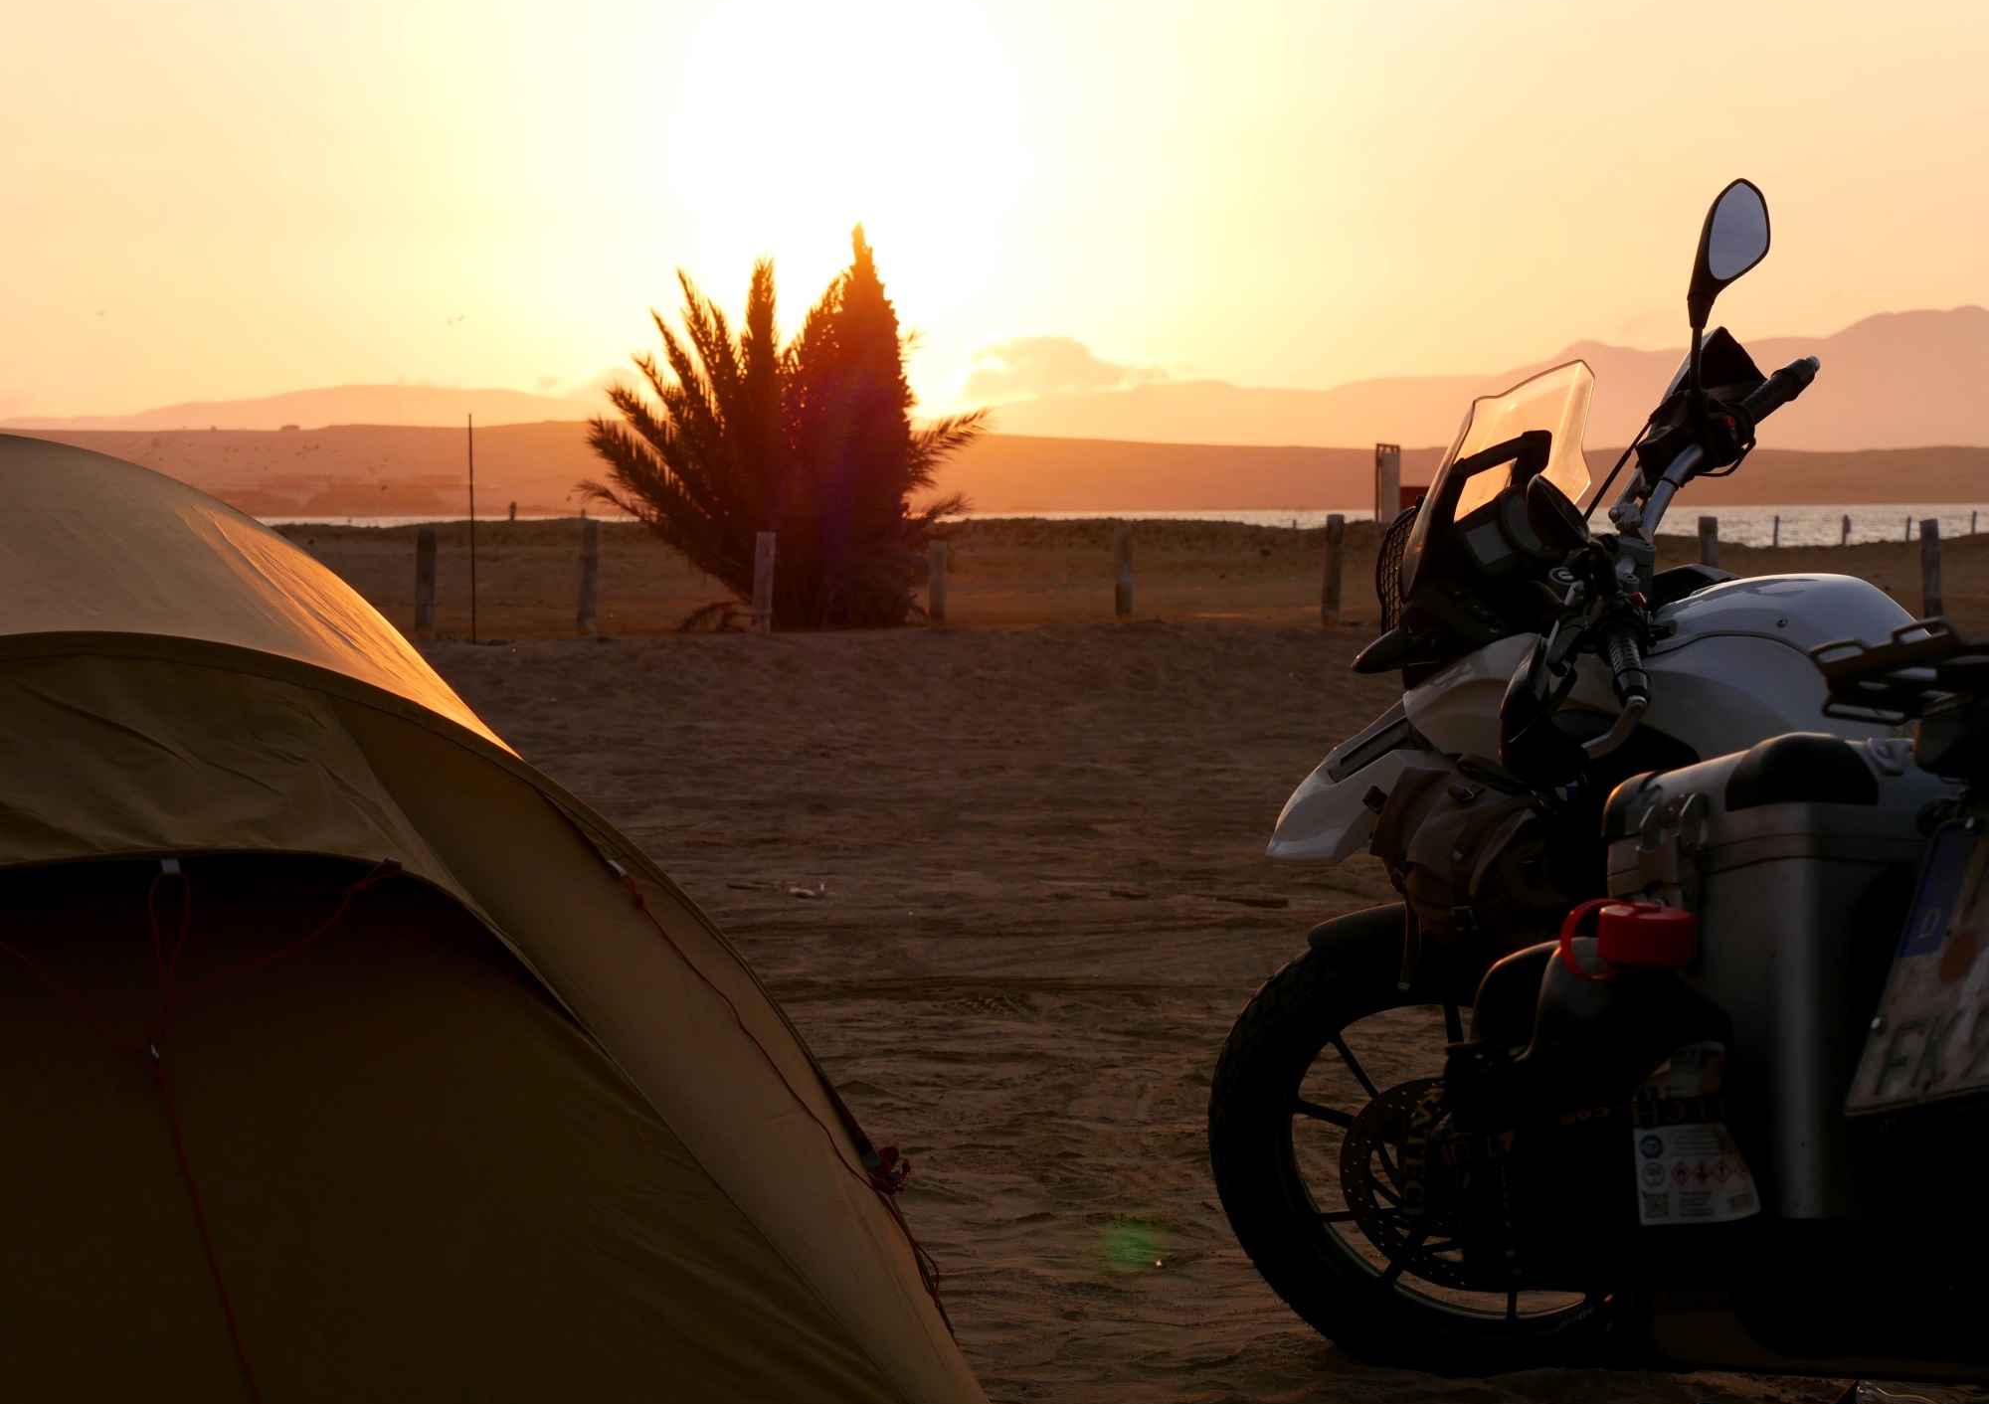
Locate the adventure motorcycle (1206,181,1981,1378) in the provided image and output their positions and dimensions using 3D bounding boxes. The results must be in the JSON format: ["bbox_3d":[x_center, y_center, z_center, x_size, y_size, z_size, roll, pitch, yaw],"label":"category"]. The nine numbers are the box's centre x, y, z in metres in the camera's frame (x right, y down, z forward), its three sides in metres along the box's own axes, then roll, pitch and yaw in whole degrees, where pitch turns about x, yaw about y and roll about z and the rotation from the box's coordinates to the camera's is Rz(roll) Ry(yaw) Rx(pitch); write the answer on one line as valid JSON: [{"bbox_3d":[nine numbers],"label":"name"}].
[{"bbox_3d":[1.031,0.196,5.926,0.930,1.420,2.200,-11,8,-36],"label":"adventure motorcycle"}]

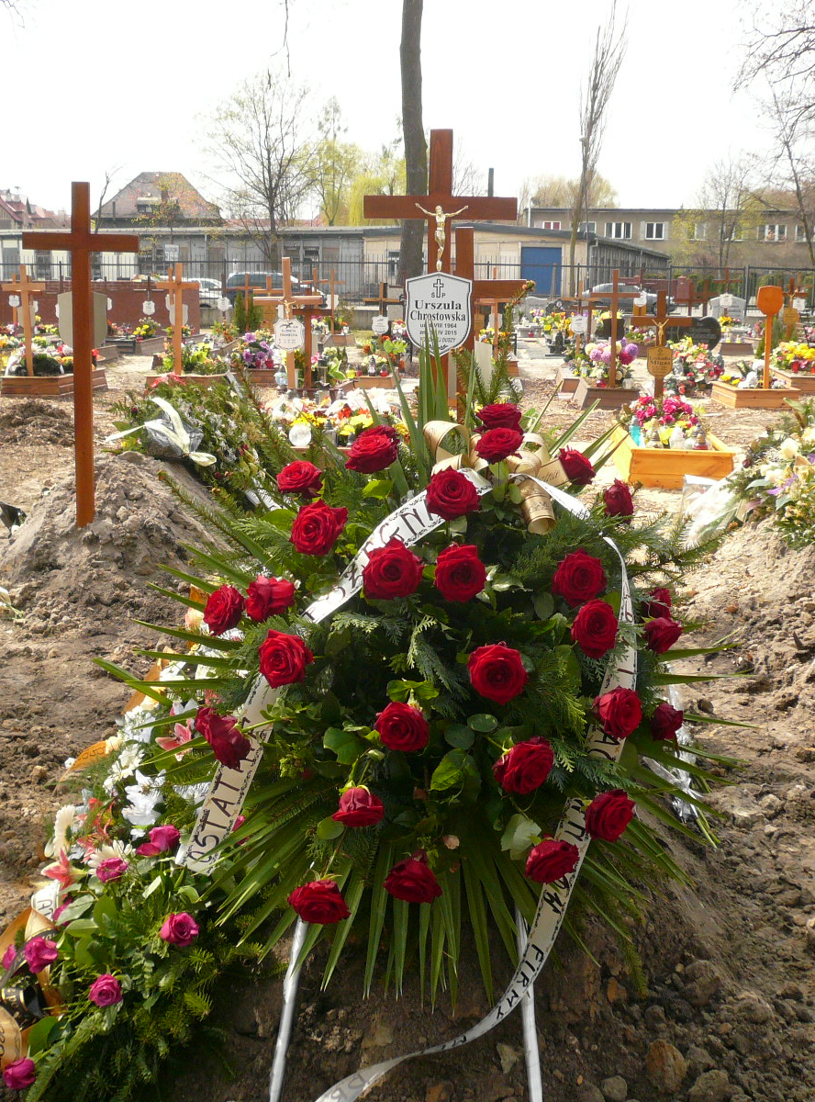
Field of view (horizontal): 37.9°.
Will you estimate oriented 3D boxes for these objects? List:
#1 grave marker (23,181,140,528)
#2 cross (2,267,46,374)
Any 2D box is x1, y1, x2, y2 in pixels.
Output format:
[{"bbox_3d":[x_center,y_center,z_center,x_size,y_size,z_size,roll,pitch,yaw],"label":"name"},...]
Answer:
[{"bbox_3d":[-1.582,-0.925,5.820,0.565,1.690,0.080,4,13,5],"label":"grave marker"},{"bbox_3d":[-5.226,-3.121,16.202,0.579,1.522,0.100,1,13,6],"label":"cross"}]

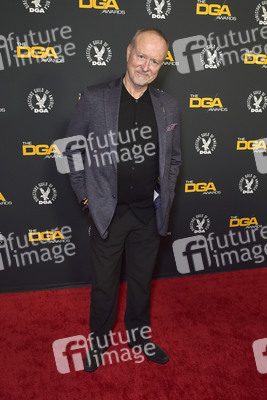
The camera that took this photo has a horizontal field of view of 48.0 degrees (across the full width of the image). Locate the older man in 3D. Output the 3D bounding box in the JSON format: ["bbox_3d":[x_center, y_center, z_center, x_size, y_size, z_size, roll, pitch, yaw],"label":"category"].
[{"bbox_3d":[-0.025,0.025,1.630,0.590,1.750,0.420,-3,13,-12],"label":"older man"}]

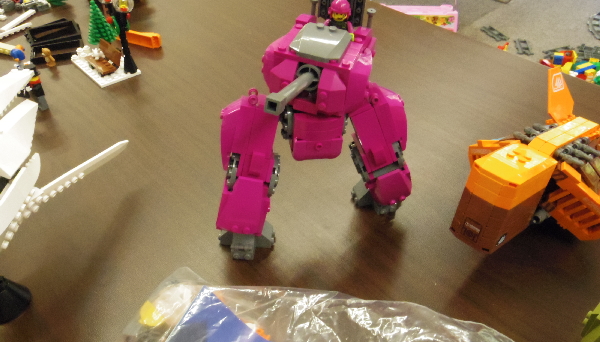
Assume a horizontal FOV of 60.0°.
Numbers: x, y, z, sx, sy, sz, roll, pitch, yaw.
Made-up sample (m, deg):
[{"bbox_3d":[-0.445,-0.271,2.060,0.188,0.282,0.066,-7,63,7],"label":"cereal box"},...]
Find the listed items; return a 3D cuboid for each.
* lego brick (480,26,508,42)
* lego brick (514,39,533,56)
[{"bbox_3d":[0.879,-0.616,2.341,0.061,0.015,0.131,-14,42,-18],"label":"lego brick"},{"bbox_3d":[0.966,-0.532,2.245,0.061,0.015,0.131,6,40,5],"label":"lego brick"}]

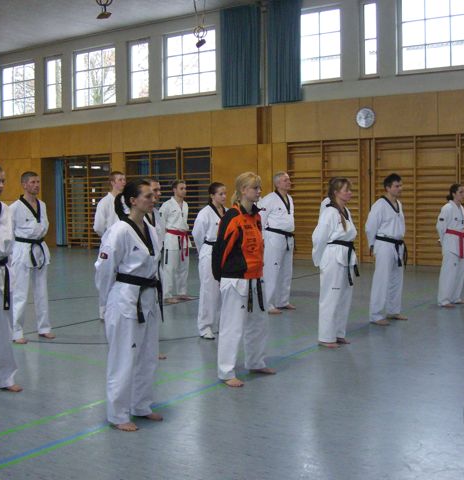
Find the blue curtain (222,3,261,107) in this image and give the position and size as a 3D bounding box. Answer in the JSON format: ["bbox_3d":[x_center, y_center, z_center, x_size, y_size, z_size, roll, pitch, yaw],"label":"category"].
[{"bbox_3d":[0.209,-4.546,17.313,1.200,2.470,0.180,2,4,34],"label":"blue curtain"}]

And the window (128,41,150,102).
[{"bbox_3d":[-2.388,-4.448,18.560,0.809,1.637,0.120,2,5,35],"label":"window"}]

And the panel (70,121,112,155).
[{"bbox_3d":[-3.880,-2.801,19.419,1.761,0.881,0.050,2,4,34],"label":"panel"}]

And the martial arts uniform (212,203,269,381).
[{"bbox_3d":[0.071,0.413,5.856,0.430,1.458,0.530,2,4,34],"label":"martial arts uniform"}]

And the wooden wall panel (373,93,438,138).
[{"bbox_3d":[3.549,-2.552,14.409,1.433,0.855,0.050,2,5,35],"label":"wooden wall panel"}]

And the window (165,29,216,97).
[{"bbox_3d":[-1.090,-4.662,18.452,1.800,1.720,0.120,2,4,34],"label":"window"}]

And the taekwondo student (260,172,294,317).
[{"bbox_3d":[0.617,0.022,9.327,0.420,1.857,0.580,2,4,34],"label":"taekwondo student"}]

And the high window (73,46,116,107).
[{"bbox_3d":[-3.717,-4.426,19.306,1.665,1.658,0.120,2,4,34],"label":"high window"}]

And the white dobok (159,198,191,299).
[{"bbox_3d":[-0.829,0.109,10.220,0.320,1.460,0.480,2,4,34],"label":"white dobok"}]

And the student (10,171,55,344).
[{"bbox_3d":[-2.106,0.163,7.380,0.340,1.780,0.500,2,4,34],"label":"student"}]

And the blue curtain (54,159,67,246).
[{"bbox_3d":[-5.064,-1.094,20.786,0.487,2.553,0.220,2,4,34],"label":"blue curtain"}]

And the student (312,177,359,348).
[{"bbox_3d":[1.053,0.219,7.145,0.450,1.728,0.490,2,4,34],"label":"student"}]

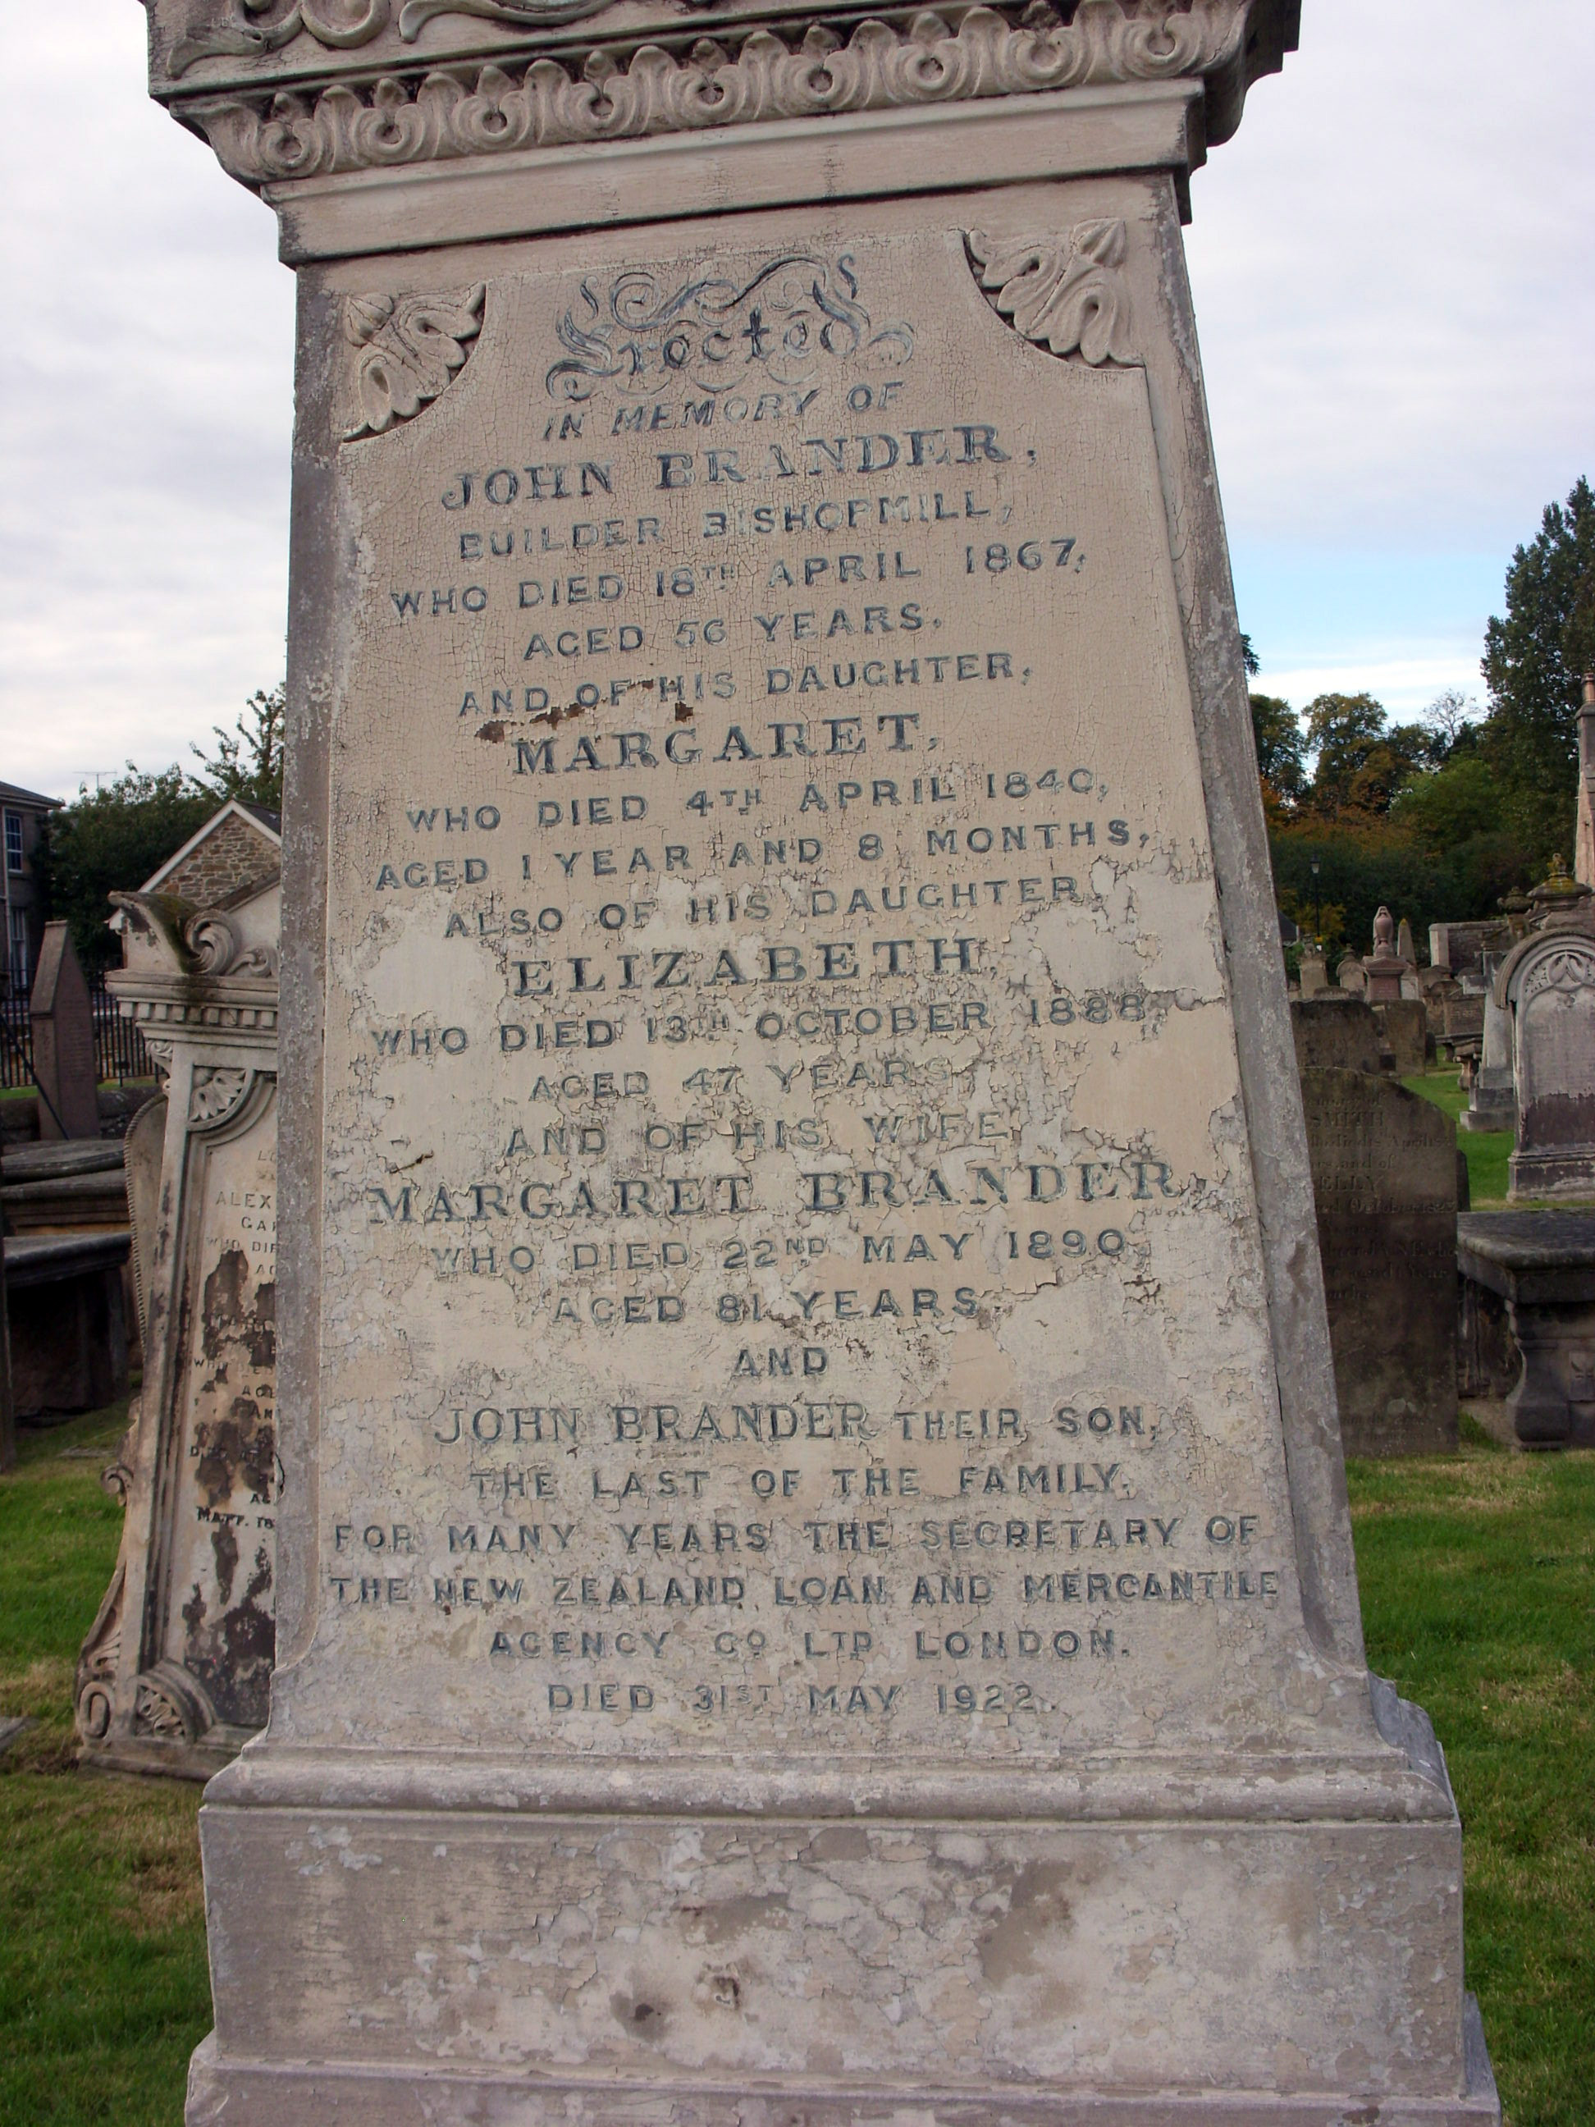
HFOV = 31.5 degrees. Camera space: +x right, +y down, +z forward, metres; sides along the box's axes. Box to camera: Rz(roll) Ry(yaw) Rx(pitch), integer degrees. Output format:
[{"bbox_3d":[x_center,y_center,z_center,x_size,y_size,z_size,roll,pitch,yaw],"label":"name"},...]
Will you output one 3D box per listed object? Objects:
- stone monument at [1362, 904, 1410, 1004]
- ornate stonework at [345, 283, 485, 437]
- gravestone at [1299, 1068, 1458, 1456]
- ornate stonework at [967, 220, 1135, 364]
[{"bbox_3d":[10.665,-1.500,51.031,0.920,2.730,0.920,-2,1,11],"label":"stone monument"},{"bbox_3d":[-0.388,-0.710,2.847,0.155,0.140,0.030,-2,1,11],"label":"ornate stonework"},{"bbox_3d":[1.657,0.633,9.130,0.929,1.247,0.130,0,2,11],"label":"gravestone"},{"bbox_3d":[0.243,-0.740,2.724,0.156,0.138,0.030,-2,1,11],"label":"ornate stonework"}]

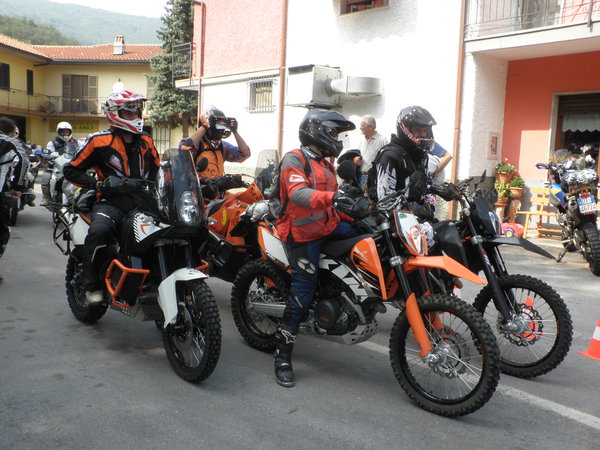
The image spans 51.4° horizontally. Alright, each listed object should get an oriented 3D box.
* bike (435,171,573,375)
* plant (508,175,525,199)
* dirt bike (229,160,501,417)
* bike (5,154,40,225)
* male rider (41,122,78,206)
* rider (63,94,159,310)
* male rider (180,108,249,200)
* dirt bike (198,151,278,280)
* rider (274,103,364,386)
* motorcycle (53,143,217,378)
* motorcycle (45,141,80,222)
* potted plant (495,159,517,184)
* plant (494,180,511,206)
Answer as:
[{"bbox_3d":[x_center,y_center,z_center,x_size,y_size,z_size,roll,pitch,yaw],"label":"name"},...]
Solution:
[{"bbox_3d":[0.960,0.290,4.600,0.840,1.270,2.200,-3,7,-44],"label":"bike"},{"bbox_3d":[3.365,-0.591,9.700,0.260,0.350,0.260,-2,8,-39],"label":"plant"},{"bbox_3d":[0.295,0.334,4.073,2.210,1.360,0.860,8,8,44],"label":"dirt bike"},{"bbox_3d":[-4.940,-0.650,10.750,0.830,1.200,2.100,0,6,-25],"label":"bike"},{"bbox_3d":[-4.375,-1.096,11.400,0.750,1.520,0.750,-1,7,-30],"label":"male rider"},{"bbox_3d":[-1.340,-0.220,4.640,0.750,1.540,0.670,-3,7,-41],"label":"rider"},{"bbox_3d":[-0.815,-0.225,5.950,0.750,1.750,0.650,-2,8,-38],"label":"male rider"},{"bbox_3d":[-0.649,0.032,5.829,2.250,1.420,0.870,8,8,44],"label":"dirt bike"},{"bbox_3d":[0.165,0.125,4.050,0.730,1.750,0.700,-3,7,-44],"label":"rider"},{"bbox_3d":[-1.216,0.196,4.552,0.880,1.450,2.270,-3,8,-42],"label":"motorcycle"},{"bbox_3d":[-4.060,-0.750,10.650,0.830,1.330,2.100,-1,6,-26],"label":"motorcycle"},{"bbox_3d":[3.130,-0.810,9.500,0.320,0.400,0.320,0,5,-18],"label":"potted plant"},{"bbox_3d":[3.030,-0.475,9.300,0.250,0.400,0.250,0,5,-18],"label":"plant"}]

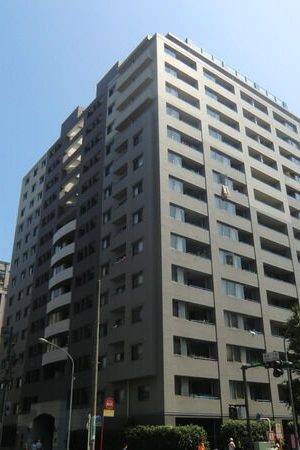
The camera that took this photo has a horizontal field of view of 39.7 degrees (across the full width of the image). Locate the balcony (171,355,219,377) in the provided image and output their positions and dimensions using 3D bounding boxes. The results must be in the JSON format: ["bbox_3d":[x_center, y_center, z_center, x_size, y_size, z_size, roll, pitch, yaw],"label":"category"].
[{"bbox_3d":[3.350,11.370,32.960,4.800,1.450,1.400,18,-32,-32],"label":"balcony"}]

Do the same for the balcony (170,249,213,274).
[{"bbox_3d":[3.335,3.475,36.915,4.800,1.450,1.400,18,-32,-32],"label":"balcony"}]

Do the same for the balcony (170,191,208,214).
[{"bbox_3d":[3.325,-1.800,39.558,4.800,1.450,1.400,18,-32,-32],"label":"balcony"}]

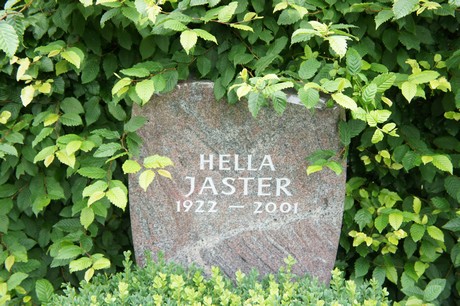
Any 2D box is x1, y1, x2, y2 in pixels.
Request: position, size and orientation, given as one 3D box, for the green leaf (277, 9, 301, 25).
[{"bbox_3d":[0.136,-0.311,1.660,0.053,0.040,0.018,-12,-24,-6],"label":"green leaf"}]

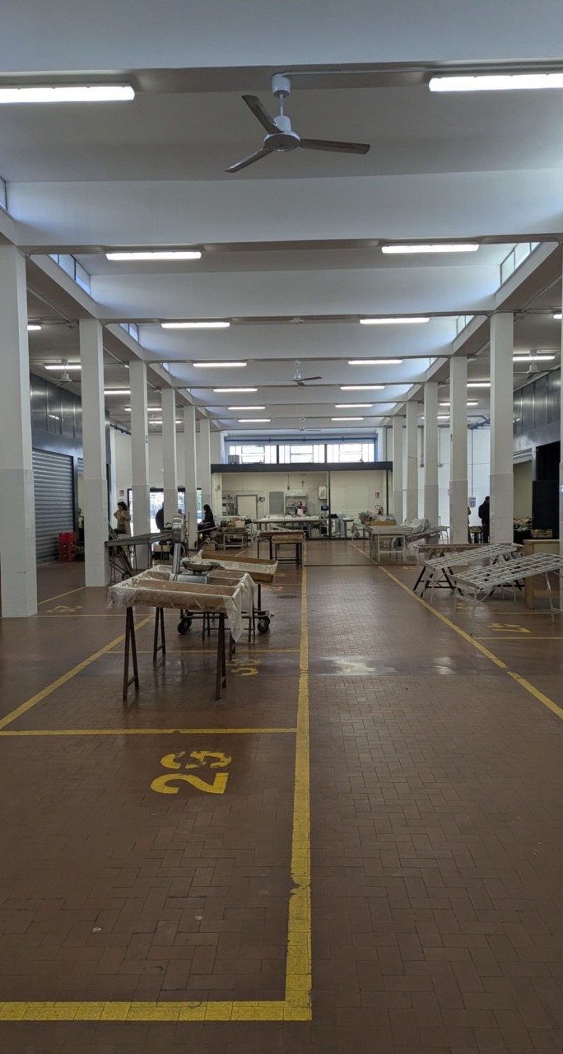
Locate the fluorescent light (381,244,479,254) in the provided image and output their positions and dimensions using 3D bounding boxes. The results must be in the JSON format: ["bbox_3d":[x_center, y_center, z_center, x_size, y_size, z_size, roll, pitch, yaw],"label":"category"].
[{"bbox_3d":[1.954,-3.656,9.588,1.270,0.100,0.130,-1,2,2],"label":"fluorescent light"}]

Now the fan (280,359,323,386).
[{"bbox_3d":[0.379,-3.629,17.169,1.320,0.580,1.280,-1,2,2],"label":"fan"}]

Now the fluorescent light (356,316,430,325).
[{"bbox_3d":[2.086,-3.825,13.533,1.270,0.095,0.115,-1,2,2],"label":"fluorescent light"}]

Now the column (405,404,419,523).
[{"bbox_3d":[4.469,-1.755,25.008,0.365,4.951,0.345,-1,2,2],"label":"column"}]

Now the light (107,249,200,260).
[{"bbox_3d":[-1.694,-3.613,9.711,1.270,0.100,0.130,-1,2,2],"label":"light"}]

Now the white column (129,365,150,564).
[{"bbox_3d":[-3.330,-1.441,17.334,0.341,4.872,0.368,-1,2,2],"label":"white column"}]

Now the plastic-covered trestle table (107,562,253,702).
[{"bbox_3d":[-0.791,0.857,6.476,1.000,0.860,2.060,-1,2,0],"label":"plastic-covered trestle table"}]

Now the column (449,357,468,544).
[{"bbox_3d":[4.153,-1.522,17.120,0.341,4.872,0.368,-1,2,2],"label":"column"}]

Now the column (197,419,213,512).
[{"bbox_3d":[-3.007,-1.773,29.064,0.365,4.951,0.345,-1,2,2],"label":"column"}]

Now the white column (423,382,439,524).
[{"bbox_3d":[4.343,-1.652,21.182,0.365,4.951,0.345,-1,2,2],"label":"white column"}]

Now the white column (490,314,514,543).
[{"bbox_3d":[4.089,-1.447,13.530,0.365,4.951,0.345,-1,2,2],"label":"white column"}]

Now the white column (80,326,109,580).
[{"bbox_3d":[-3.455,-1.340,13.581,0.341,4.872,0.368,-1,2,2],"label":"white column"}]

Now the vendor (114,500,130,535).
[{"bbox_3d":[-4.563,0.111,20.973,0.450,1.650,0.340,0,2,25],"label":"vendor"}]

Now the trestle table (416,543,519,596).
[{"bbox_3d":[2.791,0.700,11.101,1.220,0.820,1.240,-1,2,2],"label":"trestle table"}]

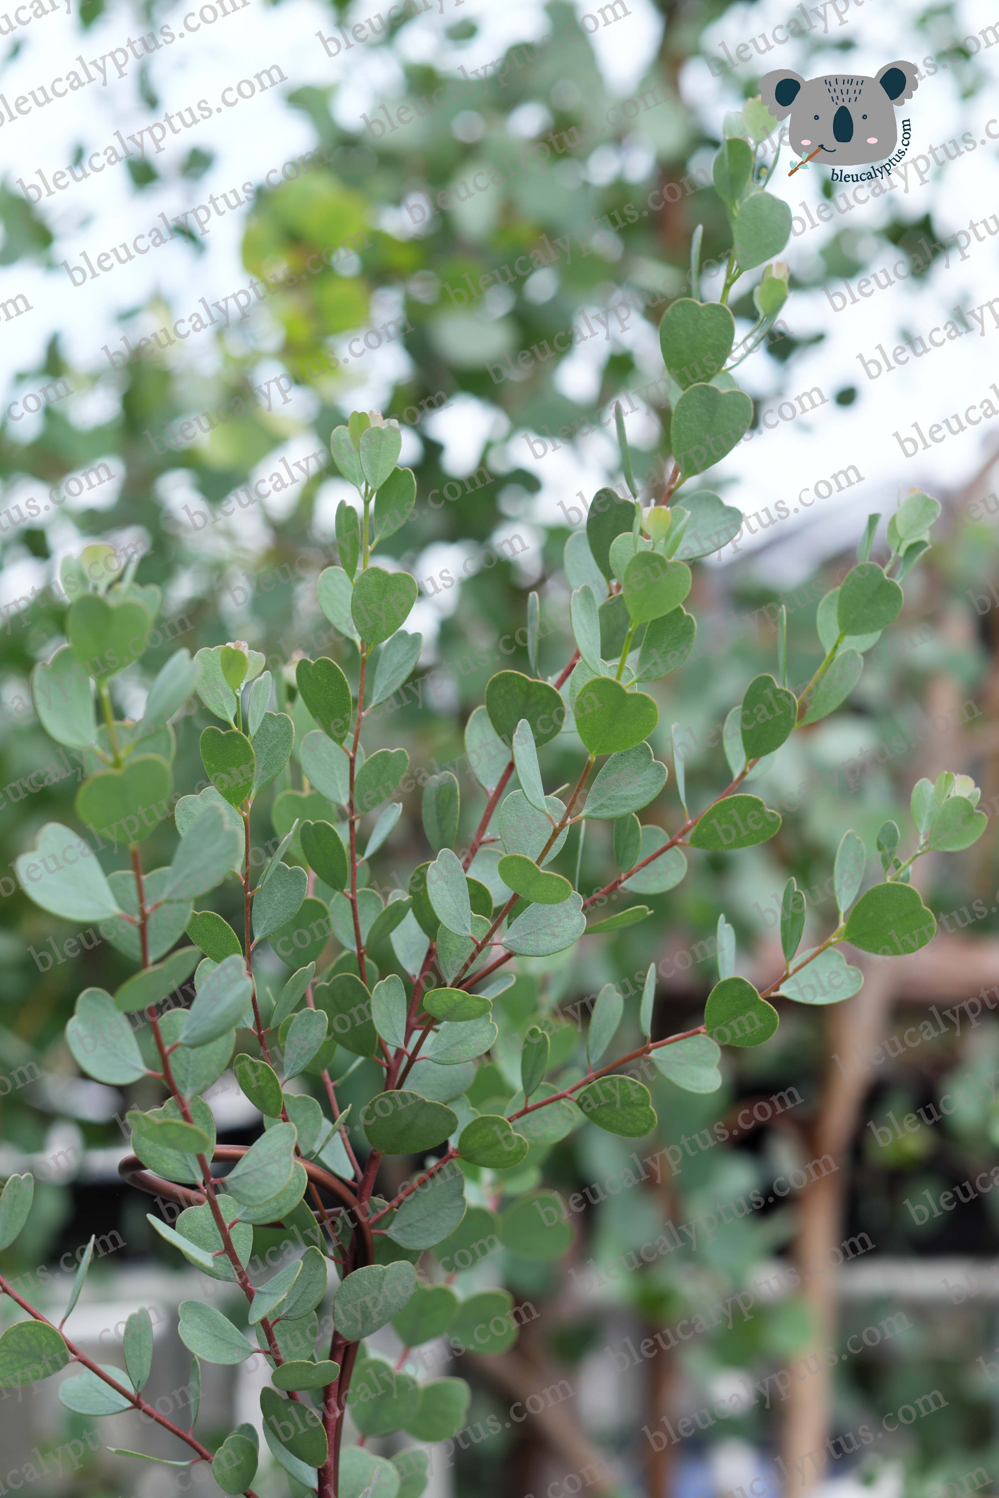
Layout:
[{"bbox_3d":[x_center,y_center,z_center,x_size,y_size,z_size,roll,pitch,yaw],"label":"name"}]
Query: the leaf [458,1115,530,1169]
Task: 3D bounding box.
[{"bbox_3d":[-0.002,0.124,1.100,0.024,0.019,0.004,-22,20,25],"label":"leaf"}]

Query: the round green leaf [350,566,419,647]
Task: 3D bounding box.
[{"bbox_3d":[-0.036,-0.045,1.110,0.022,0.027,0.004,11,25,5],"label":"round green leaf"}]

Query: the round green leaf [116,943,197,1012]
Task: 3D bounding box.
[{"bbox_3d":[-0.102,0.068,1.040,0.030,0.004,0.025,-36,-27,0],"label":"round green leaf"}]

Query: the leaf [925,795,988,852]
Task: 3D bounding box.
[{"bbox_3d":[0.135,0.022,1.030,0.018,0.017,0.004,-41,-6,0],"label":"leaf"}]

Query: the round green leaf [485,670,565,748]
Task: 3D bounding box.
[{"bbox_3d":[0.007,-0.011,1.020,0.023,0.024,0.004,14,0,0],"label":"round green leaf"}]

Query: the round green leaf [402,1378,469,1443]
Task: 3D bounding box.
[{"bbox_3d":[-0.023,0.233,1.230,0.027,0.024,0.004,-9,22,18],"label":"round green leaf"}]

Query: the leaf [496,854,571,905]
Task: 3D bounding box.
[{"bbox_3d":[0.011,0.043,1.140,0.027,0.004,0.027,23,-30,0],"label":"leaf"}]

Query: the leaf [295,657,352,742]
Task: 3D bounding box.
[{"bbox_3d":[-0.058,-0.016,1.150,0.023,0.029,0.004,-8,16,38],"label":"leaf"}]

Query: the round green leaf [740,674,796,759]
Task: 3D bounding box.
[{"bbox_3d":[0.084,-0.010,1.100,0.020,0.028,0.004,28,18,31],"label":"round green leaf"}]

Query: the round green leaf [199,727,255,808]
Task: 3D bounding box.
[{"bbox_3d":[-0.085,0.006,1.100,0.019,0.028,0.004,0,22,26],"label":"round green leaf"}]

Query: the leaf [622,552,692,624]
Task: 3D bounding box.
[{"bbox_3d":[0.052,-0.053,1.150,0.024,0.027,0.004,22,26,-12],"label":"leaf"}]

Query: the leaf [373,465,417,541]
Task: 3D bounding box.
[{"bbox_3d":[-0.033,-0.078,1.115,0.018,0.027,0.004,4,25,-37],"label":"leaf"}]

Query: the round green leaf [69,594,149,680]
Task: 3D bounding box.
[{"bbox_3d":[-0.116,-0.034,1.040,0.025,0.028,0.004,0,28,0],"label":"round green leaf"}]

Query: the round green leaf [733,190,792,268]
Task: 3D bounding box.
[{"bbox_3d":[0.077,-0.151,1.020,0.018,0.024,0.004,26,0,-20],"label":"round green leaf"}]

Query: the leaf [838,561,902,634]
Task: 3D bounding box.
[{"bbox_3d":[0.124,-0.050,1.170,0.022,0.027,0.004,32,24,-13],"label":"leaf"}]

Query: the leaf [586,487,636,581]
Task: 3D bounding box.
[{"bbox_3d":[0.034,-0.063,1.030,0.018,0.027,0.005,5,0,21],"label":"leaf"}]

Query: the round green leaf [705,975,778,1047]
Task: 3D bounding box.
[{"bbox_3d":[0.076,0.083,1.100,0.025,0.022,0.004,-32,0,30],"label":"round green leaf"}]

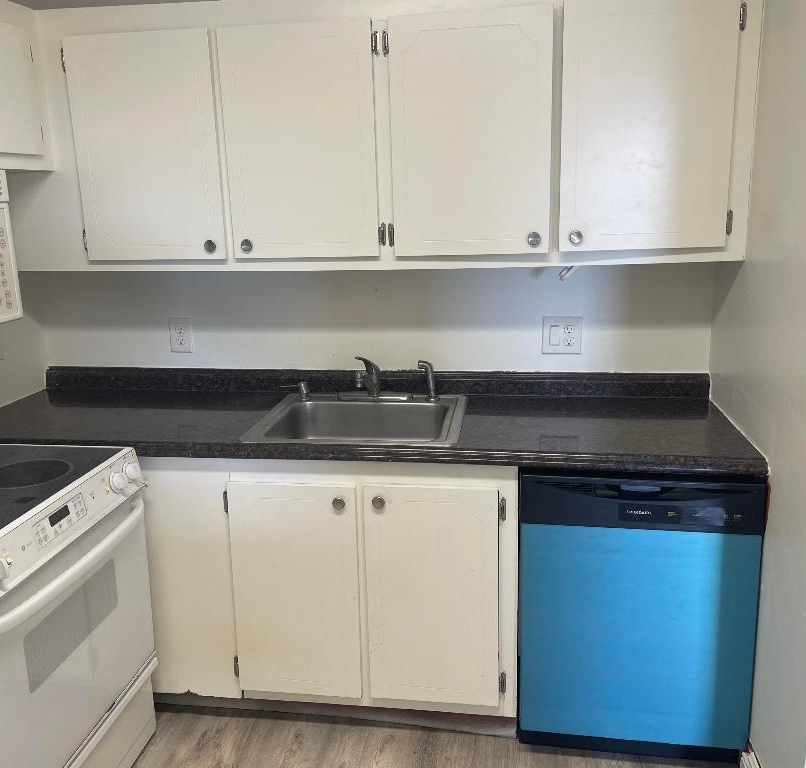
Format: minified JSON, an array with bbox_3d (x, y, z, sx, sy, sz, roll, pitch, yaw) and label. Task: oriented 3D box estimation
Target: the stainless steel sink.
[{"bbox_3d":[-0.116,0.181,2.397,0.616,0.170,0.556,1,13,9],"label":"stainless steel sink"}]

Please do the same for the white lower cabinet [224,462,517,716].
[{"bbox_3d":[-0.048,0.519,2.461,0.826,0.762,0.620,1,13,9],"label":"white lower cabinet"}]

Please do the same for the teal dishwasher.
[{"bbox_3d":[0.663,0.583,2.353,0.607,0.853,0.597,1,13,9],"label":"teal dishwasher"}]

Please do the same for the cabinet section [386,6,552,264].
[{"bbox_3d":[0.213,-0.736,2.333,0.464,0.667,0.288,1,14,8],"label":"cabinet section"}]

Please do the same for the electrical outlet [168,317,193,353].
[{"bbox_3d":[-0.790,-0.173,2.740,0.073,0.119,0.010,1,13,9],"label":"electrical outlet"}]

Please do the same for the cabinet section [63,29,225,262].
[{"bbox_3d":[-0.761,-0.746,2.477,0.469,0.667,0.288,1,14,8],"label":"cabinet section"}]

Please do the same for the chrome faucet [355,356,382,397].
[{"bbox_3d":[-0.112,-0.009,2.552,0.065,0.143,0.155,4,14,23],"label":"chrome faucet"}]

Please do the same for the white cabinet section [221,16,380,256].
[{"bbox_3d":[-0.284,-0.741,2.406,0.465,0.667,0.288,1,14,8],"label":"white cabinet section"}]

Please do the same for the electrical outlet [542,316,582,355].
[{"bbox_3d":[0.527,-0.158,2.542,0.121,0.118,0.010,1,13,9],"label":"electrical outlet"}]

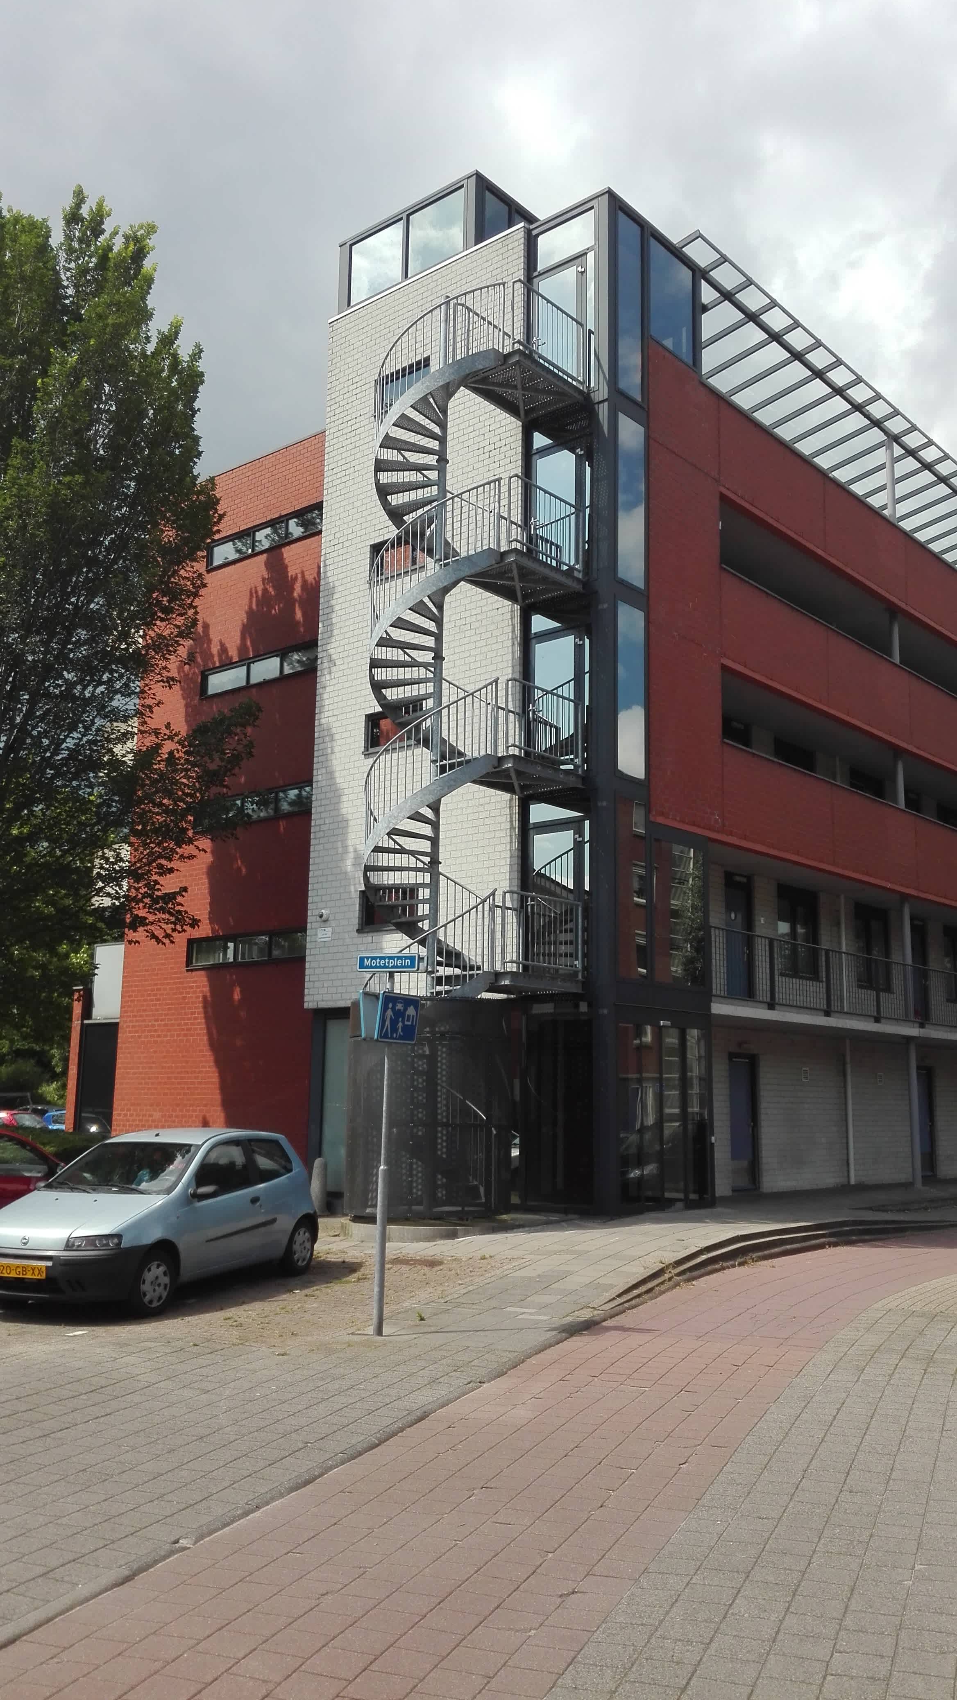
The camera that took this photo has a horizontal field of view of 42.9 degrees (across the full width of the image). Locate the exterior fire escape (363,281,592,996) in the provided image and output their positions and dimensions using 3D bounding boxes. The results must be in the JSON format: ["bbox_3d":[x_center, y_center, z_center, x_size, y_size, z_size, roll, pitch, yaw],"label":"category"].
[{"bbox_3d":[-0.092,-2.724,16.562,2.102,9.750,2.702,-8,-15,40],"label":"exterior fire escape"}]

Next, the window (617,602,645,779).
[{"bbox_3d":[2.131,-2.217,16.942,0.100,2.459,0.621,-9,-15,44],"label":"window"}]

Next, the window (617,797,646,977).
[{"bbox_3d":[2.070,0.515,16.405,0.100,2.504,0.640,-9,-15,44],"label":"window"}]

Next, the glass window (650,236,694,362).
[{"bbox_3d":[3.019,-8.529,18.960,0.100,1.761,1.163,-9,-15,44],"label":"glass window"}]

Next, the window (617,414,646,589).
[{"bbox_3d":[2.200,-4.988,17.495,0.100,2.534,0.641,-9,-15,44],"label":"window"}]

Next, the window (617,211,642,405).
[{"bbox_3d":[2.253,-8.083,18.088,0.100,3.000,0.594,-9,-15,44],"label":"window"}]

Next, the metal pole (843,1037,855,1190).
[{"bbox_3d":[6.685,4.685,21.954,0.090,2.584,0.090,-9,-15,44],"label":"metal pole"}]

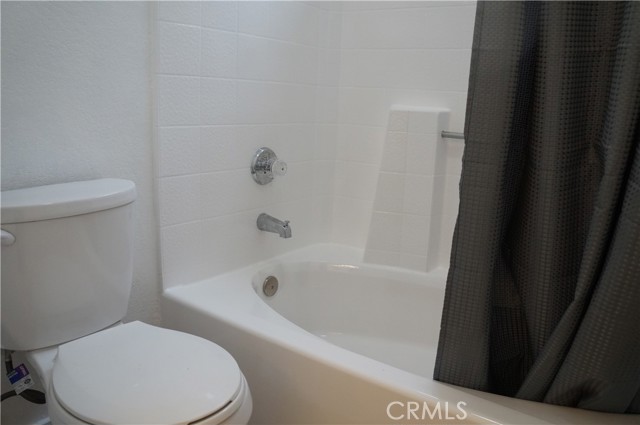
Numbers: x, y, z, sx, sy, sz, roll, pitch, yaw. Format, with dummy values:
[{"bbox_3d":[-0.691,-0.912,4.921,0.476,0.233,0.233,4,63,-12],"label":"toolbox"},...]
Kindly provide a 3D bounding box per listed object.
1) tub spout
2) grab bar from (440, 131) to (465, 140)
[{"bbox_3d":[-0.162,0.054,1.810,0.145,0.075,0.064,12,16,35],"label":"tub spout"},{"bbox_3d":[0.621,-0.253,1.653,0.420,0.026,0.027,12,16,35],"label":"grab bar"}]

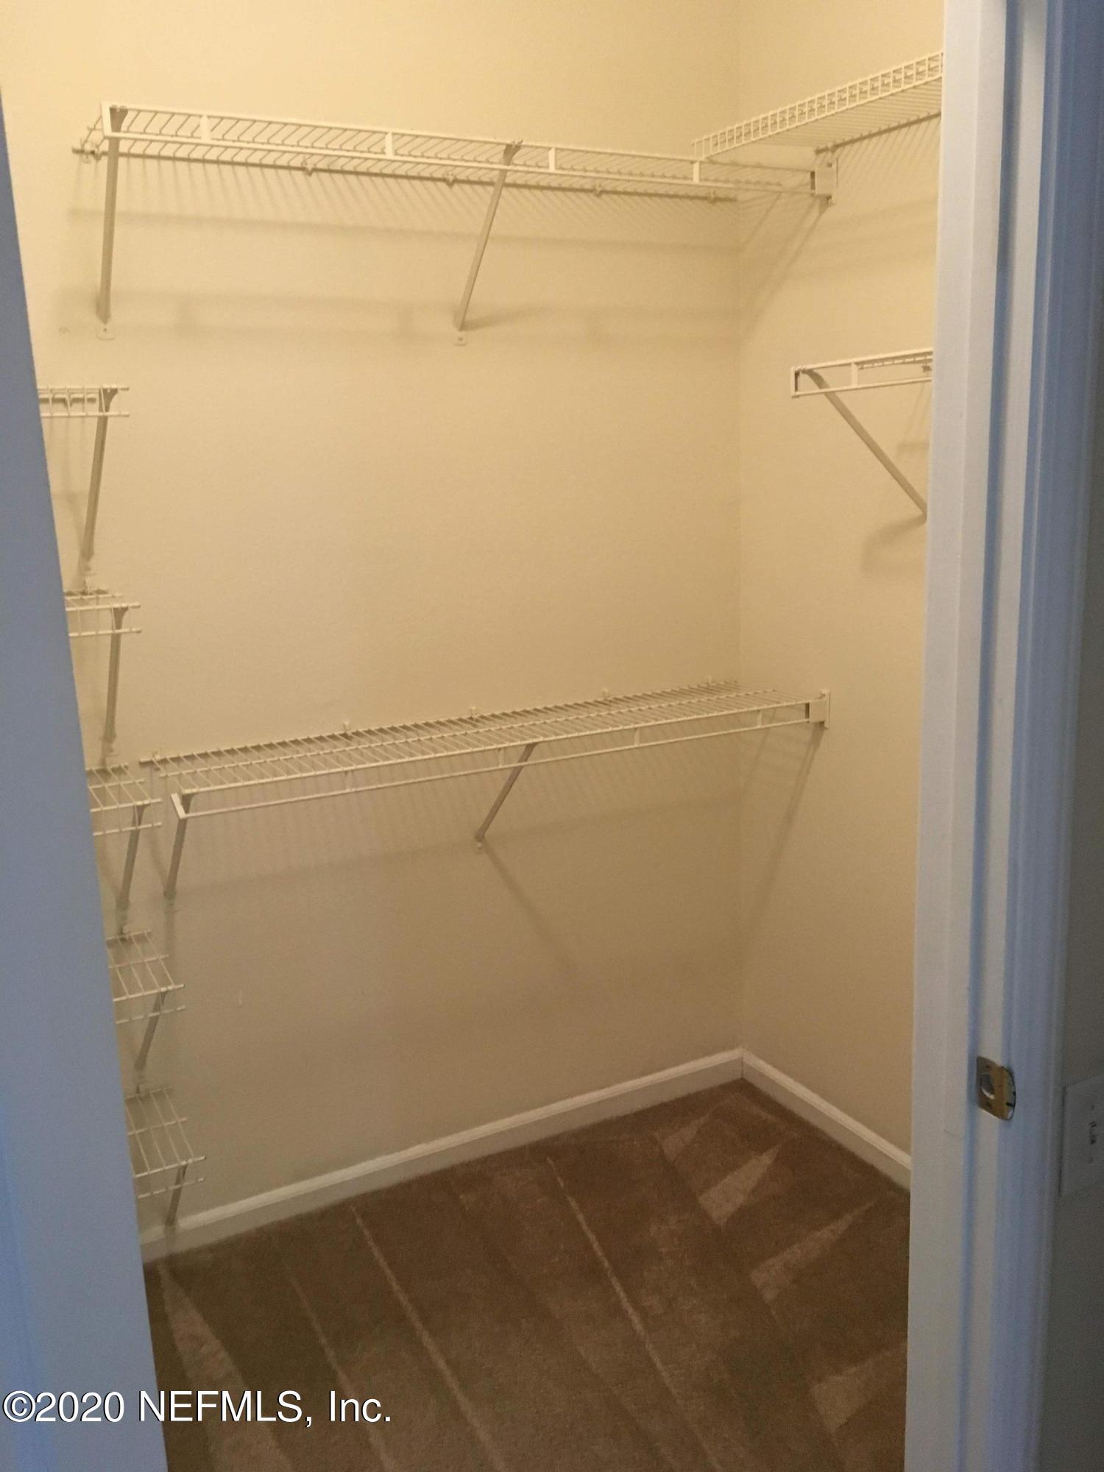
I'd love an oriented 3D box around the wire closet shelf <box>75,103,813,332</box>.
[{"bbox_3d":[-0.129,-0.920,2.313,1.374,0.308,0.312,-8,13,-26],"label":"wire closet shelf"}]

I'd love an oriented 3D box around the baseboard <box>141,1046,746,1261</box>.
[{"bbox_3d":[-0.202,0.939,2.820,1.553,0.084,0.014,-8,13,-26],"label":"baseboard"}]

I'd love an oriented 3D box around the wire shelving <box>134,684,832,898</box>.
[{"bbox_3d":[-0.083,0.125,2.559,1.410,0.313,0.325,-8,14,-27],"label":"wire shelving"}]

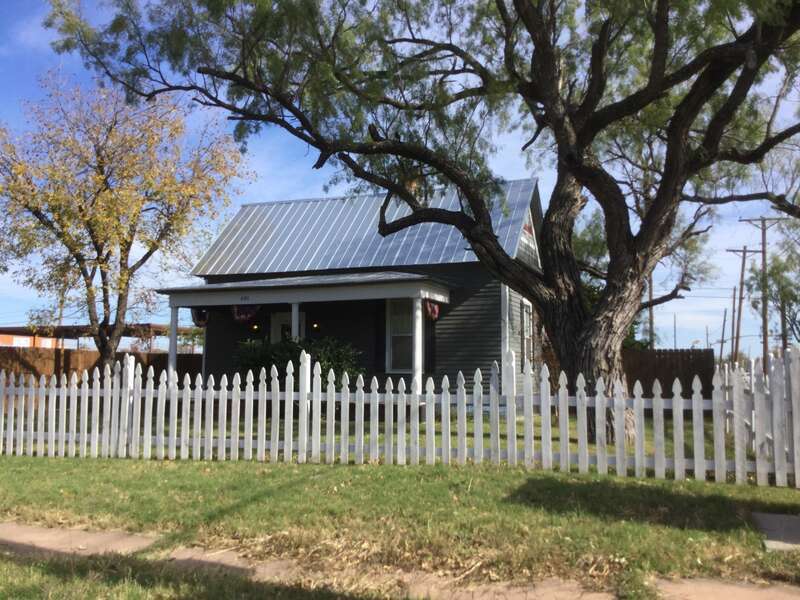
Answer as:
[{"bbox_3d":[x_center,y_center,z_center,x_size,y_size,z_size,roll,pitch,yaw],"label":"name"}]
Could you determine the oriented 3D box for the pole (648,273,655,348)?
[{"bbox_3d":[14.228,0.415,40.653,0.280,8.812,0.280,-2,-5,24],"label":"pole"}]

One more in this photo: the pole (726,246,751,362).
[{"bbox_3d":[22.831,0.922,48.140,2.400,9.186,0.350,5,-5,24],"label":"pole"}]

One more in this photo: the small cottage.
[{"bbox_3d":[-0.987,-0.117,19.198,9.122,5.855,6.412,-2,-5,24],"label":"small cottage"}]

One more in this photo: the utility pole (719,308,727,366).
[{"bbox_3d":[38.240,4.779,84.706,0.300,7.501,0.300,5,-5,24],"label":"utility pole"}]

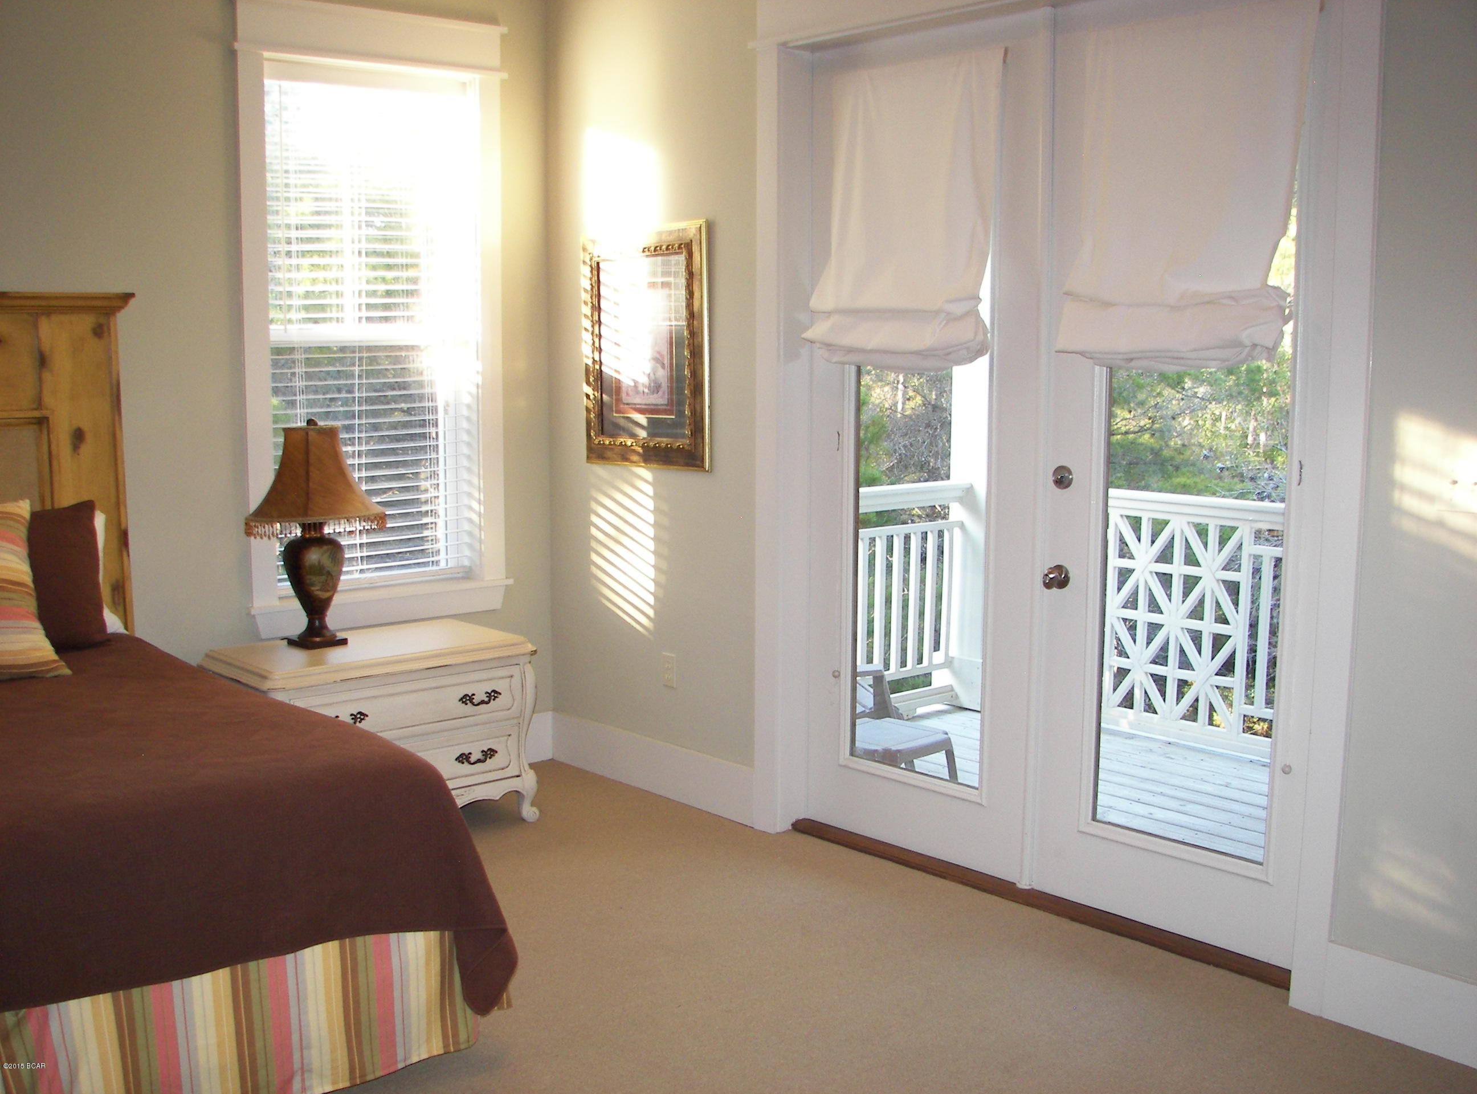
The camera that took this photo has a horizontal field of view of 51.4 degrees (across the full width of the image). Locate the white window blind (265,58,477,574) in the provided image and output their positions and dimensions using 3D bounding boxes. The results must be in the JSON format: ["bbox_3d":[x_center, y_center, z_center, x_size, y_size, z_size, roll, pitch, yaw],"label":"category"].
[{"bbox_3d":[-1.237,-0.722,5.133,0.775,1.680,0.065,-7,10,-43],"label":"white window blind"}]

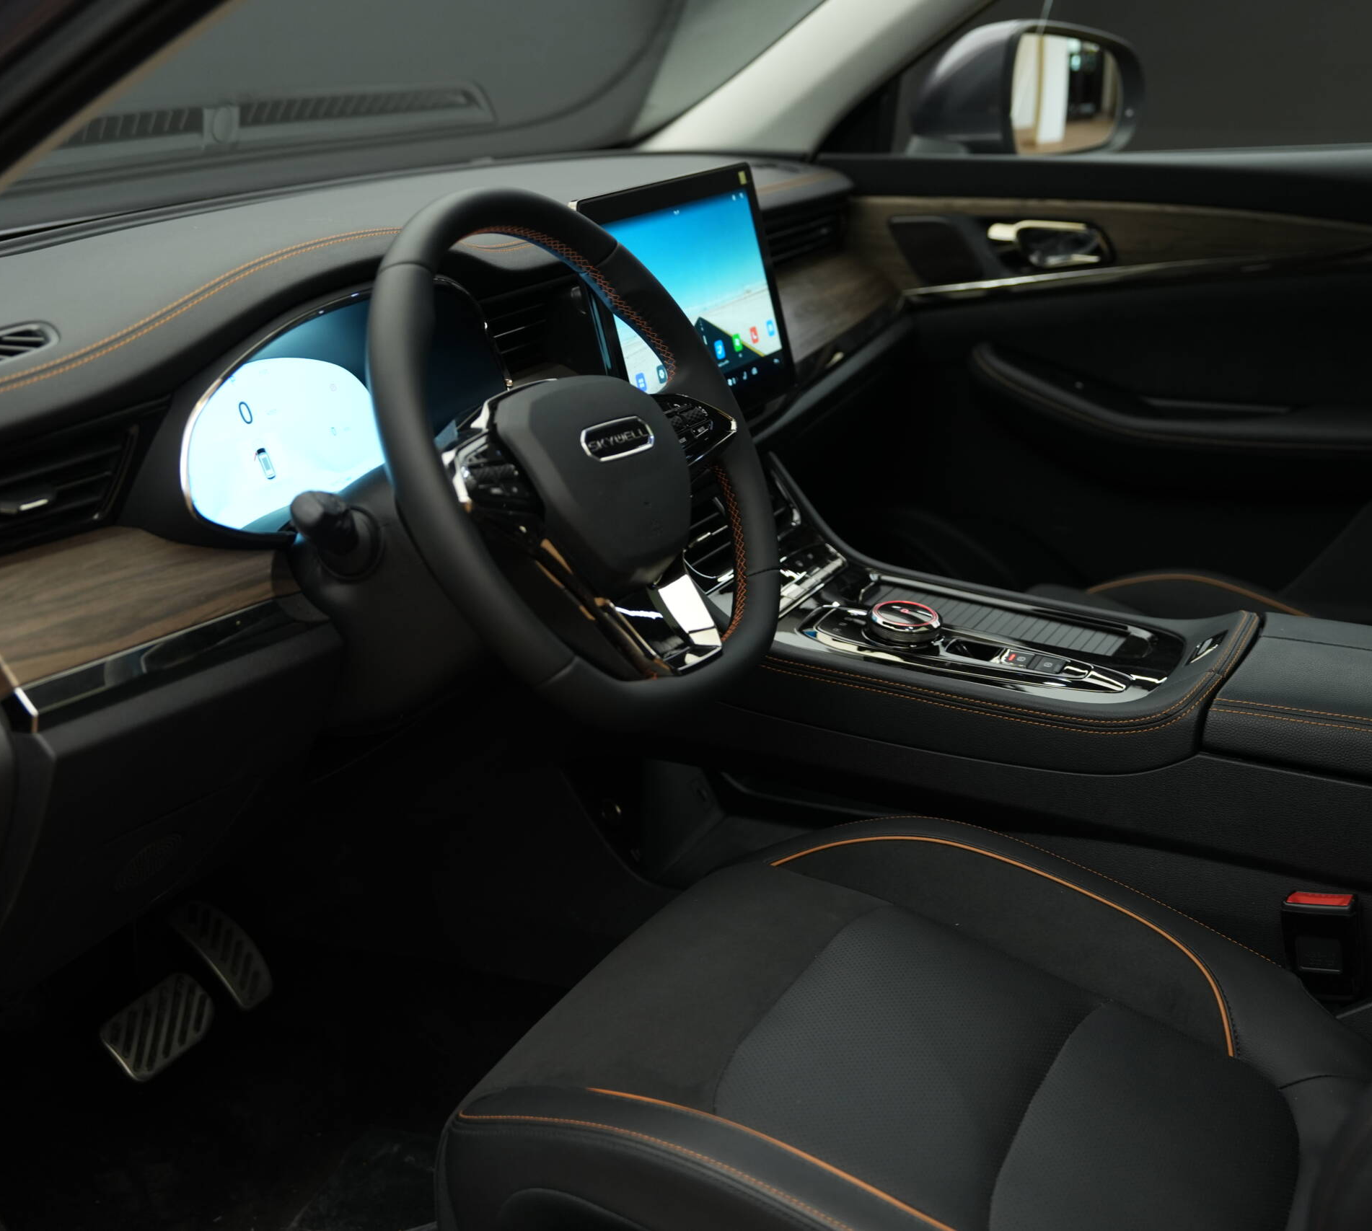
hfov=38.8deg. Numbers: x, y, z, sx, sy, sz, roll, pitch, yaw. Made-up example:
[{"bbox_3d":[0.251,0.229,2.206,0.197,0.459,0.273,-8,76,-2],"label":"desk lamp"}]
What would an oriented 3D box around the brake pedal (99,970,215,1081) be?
[{"bbox_3d":[-0.419,0.332,1.573,0.025,0.062,0.104,-40,-3,32],"label":"brake pedal"}]

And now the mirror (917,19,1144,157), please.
[{"bbox_3d":[0.421,-0.638,2.400,0.250,0.180,0.150,-16,26,-39],"label":"mirror"}]

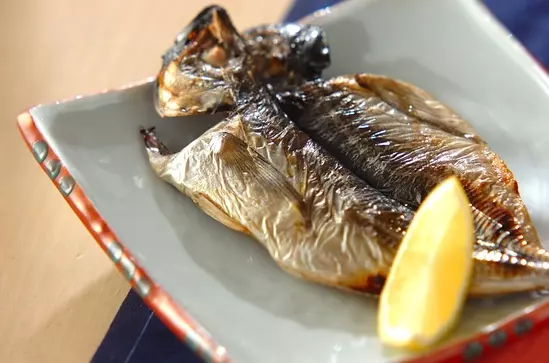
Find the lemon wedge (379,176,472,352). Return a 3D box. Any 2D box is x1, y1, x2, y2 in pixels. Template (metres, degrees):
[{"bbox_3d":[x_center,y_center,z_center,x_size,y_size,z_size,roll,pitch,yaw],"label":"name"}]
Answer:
[{"bbox_3d":[0.056,0.030,1.085,0.029,0.026,0.074,16,64,16],"label":"lemon wedge"}]

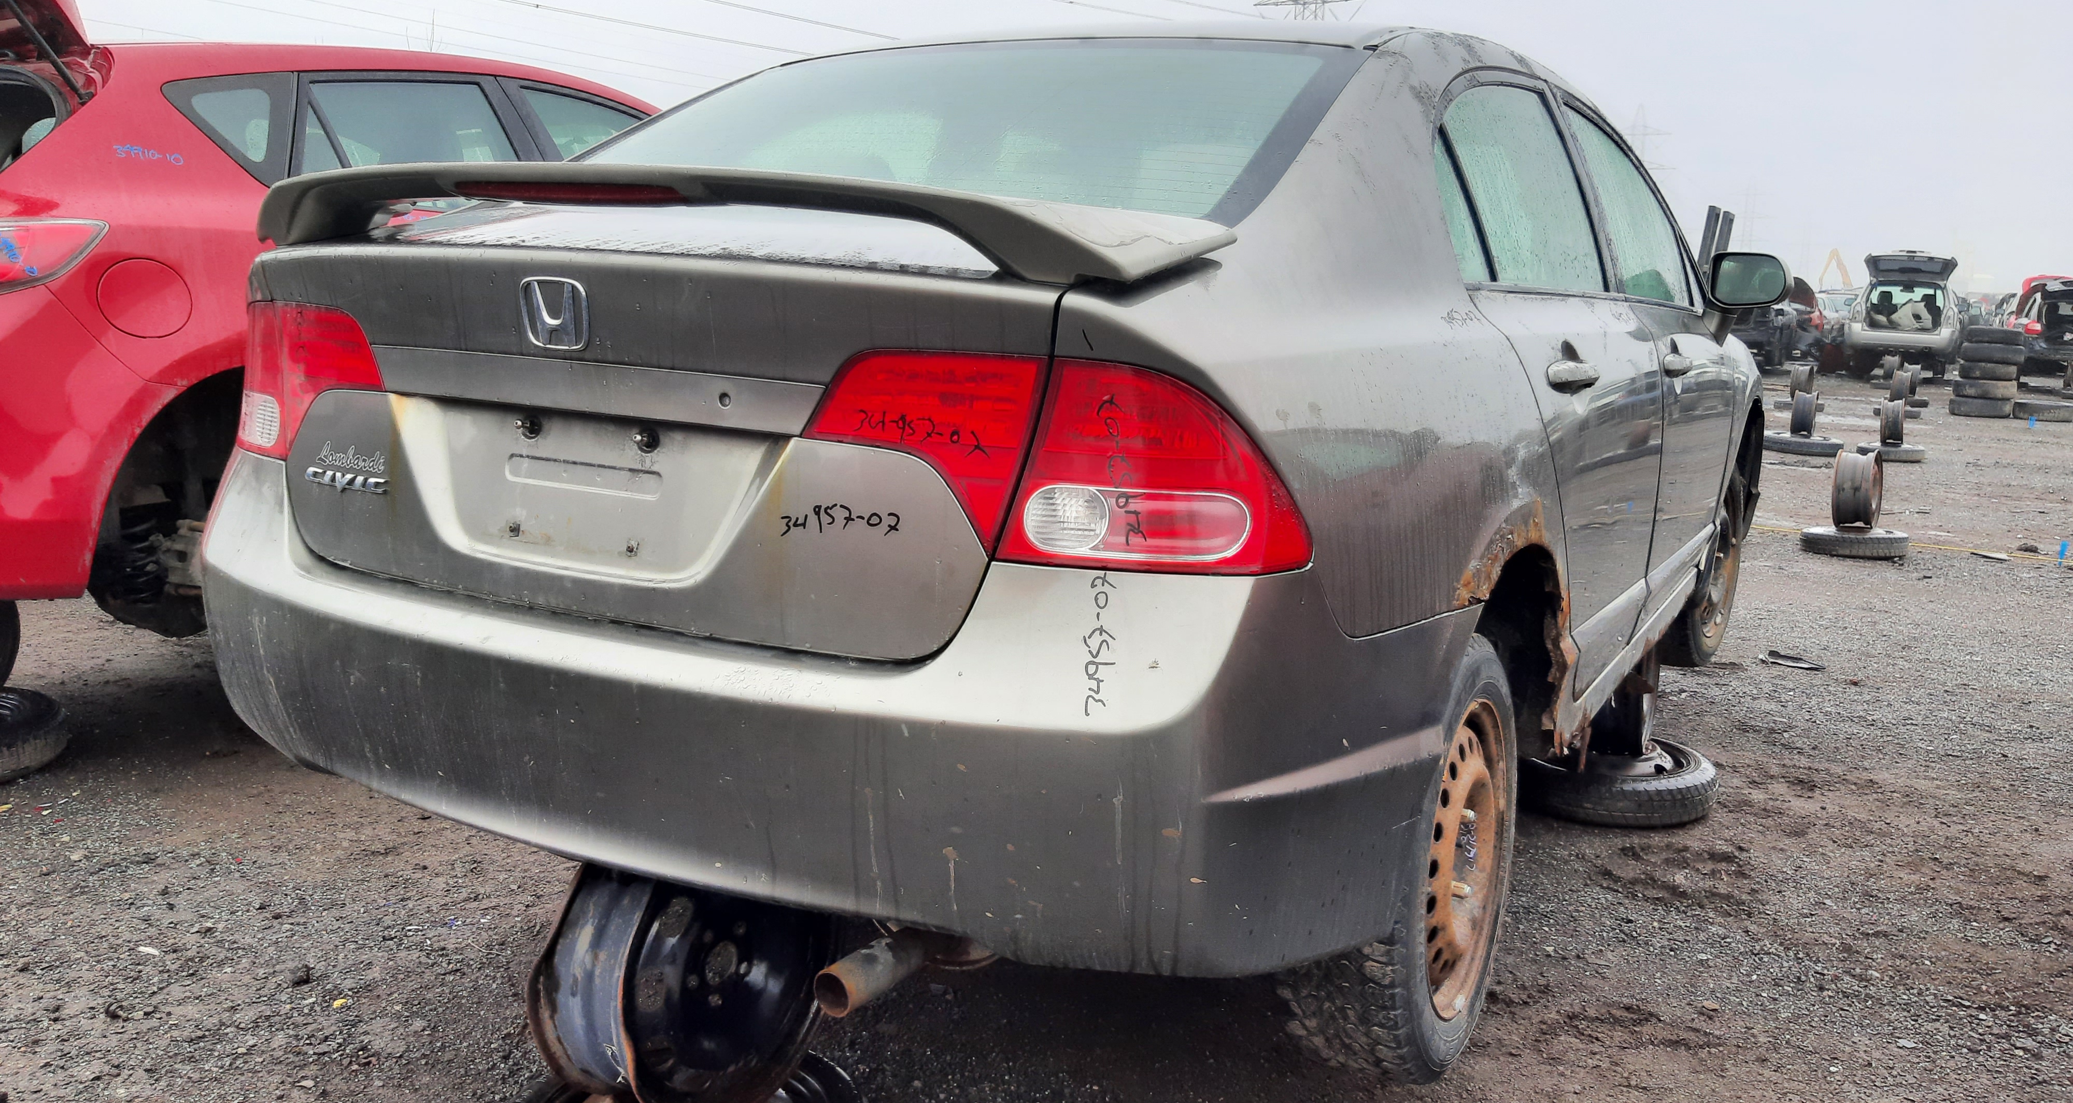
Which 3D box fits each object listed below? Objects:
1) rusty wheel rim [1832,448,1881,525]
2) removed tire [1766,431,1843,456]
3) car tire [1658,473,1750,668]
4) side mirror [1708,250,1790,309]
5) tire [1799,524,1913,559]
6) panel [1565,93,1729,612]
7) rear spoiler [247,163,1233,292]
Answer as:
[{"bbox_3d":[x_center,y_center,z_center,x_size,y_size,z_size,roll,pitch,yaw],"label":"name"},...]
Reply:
[{"bbox_3d":[4.375,-0.335,8.300,0.185,0.415,0.415,9,13,34],"label":"rusty wheel rim"},{"bbox_3d":[7.252,-1.016,14.750,0.700,0.160,0.700,1,9,0],"label":"removed tire"},{"bbox_3d":[1.835,0.002,4.389,0.205,0.630,0.630,9,12,34],"label":"car tire"},{"bbox_3d":[1.636,-0.621,3.573,0.180,0.135,0.110,8,11,29],"label":"side mirror"},{"bbox_3d":[4.554,-0.055,8.674,0.545,0.117,0.545,1,9,0],"label":"tire"},{"bbox_3d":[1.296,-0.390,3.350,0.260,1.050,1.170,8,11,29],"label":"panel"},{"bbox_3d":[-0.437,-0.386,1.785,1.310,0.108,0.315,8,12,29],"label":"rear spoiler"}]

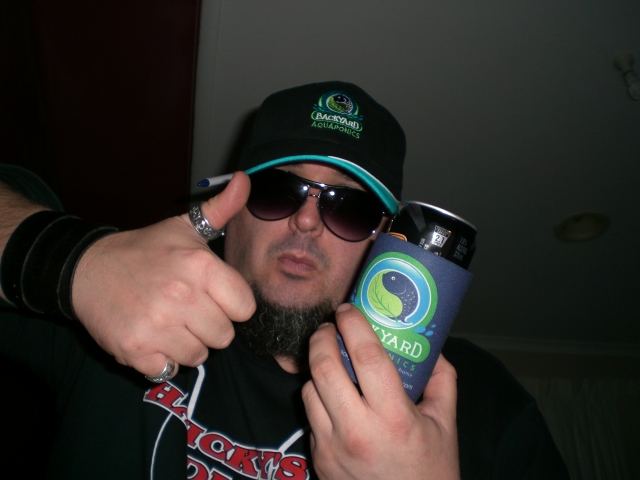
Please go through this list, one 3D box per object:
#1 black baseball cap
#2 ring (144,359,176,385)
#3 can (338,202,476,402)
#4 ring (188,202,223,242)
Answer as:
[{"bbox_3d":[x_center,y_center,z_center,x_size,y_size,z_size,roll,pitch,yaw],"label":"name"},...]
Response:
[{"bbox_3d":[0.007,-0.101,0.735,0.172,0.135,0.260,14,-4,-5],"label":"black baseball cap"},{"bbox_3d":[-0.110,0.091,0.485,0.007,0.022,0.022,49,-13,-29],"label":"ring"},{"bbox_3d":[0.064,0.043,0.522,0.075,0.134,0.075,24,-1,1],"label":"can"},{"bbox_3d":[-0.078,-0.013,0.483,0.009,0.025,0.025,-43,1,8],"label":"ring"}]

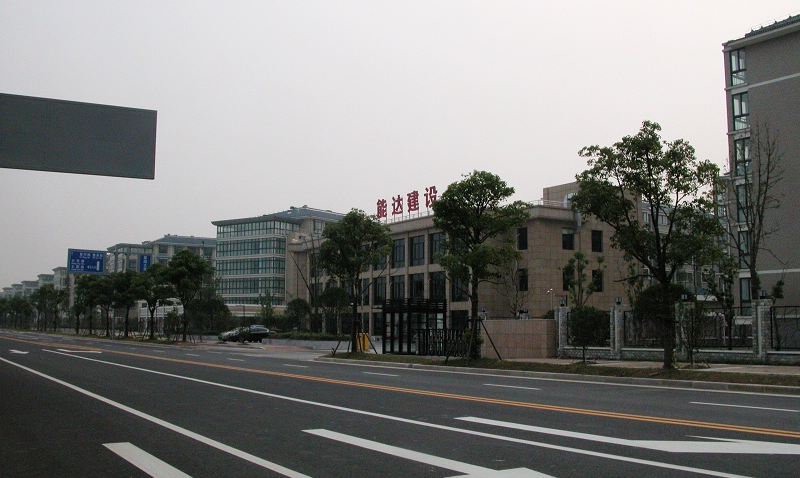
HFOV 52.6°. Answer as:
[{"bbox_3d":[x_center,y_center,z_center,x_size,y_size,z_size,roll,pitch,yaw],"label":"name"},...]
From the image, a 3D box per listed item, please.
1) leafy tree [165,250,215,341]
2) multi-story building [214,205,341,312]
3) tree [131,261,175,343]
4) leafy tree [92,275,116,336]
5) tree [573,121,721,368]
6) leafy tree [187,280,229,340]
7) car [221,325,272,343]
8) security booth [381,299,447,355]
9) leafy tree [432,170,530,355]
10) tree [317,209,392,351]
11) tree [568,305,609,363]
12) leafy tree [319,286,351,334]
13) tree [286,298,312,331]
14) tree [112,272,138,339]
[{"bbox_3d":[-14.417,3.870,55.400,3.350,6.300,3.350,0,-6,0],"label":"leafy tree"},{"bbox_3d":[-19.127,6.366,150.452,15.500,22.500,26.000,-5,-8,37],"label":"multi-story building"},{"bbox_3d":[-19.137,4.860,62.800,3.200,5.920,3.200,0,-6,0],"label":"tree"},{"bbox_3d":[-27.899,6.242,76.500,2.800,6.018,2.800,2,-7,-20],"label":"leafy tree"},{"bbox_3d":[6.217,0.145,20.400,3.800,6.279,3.800,-2,-7,17],"label":"tree"},{"bbox_3d":[-16.572,6.122,70.000,3.800,5.114,3.800,2,-6,-13],"label":"leafy tree"},{"bbox_3d":[-13.283,8.264,70.000,4.650,1.500,1.800,2,-7,-14],"label":"car"},{"bbox_3d":[0.754,4.518,41.586,2.200,2.780,2.600,4,-8,-31],"label":"security booth"},{"bbox_3d":[2.751,0.827,27.300,3.300,6.340,3.300,0,-6,0],"label":"leafy tree"},{"bbox_3d":[-1.958,1.796,34.800,3.300,6.192,3.300,0,-6,-3],"label":"tree"},{"bbox_3d":[6.513,3.282,27.800,1.450,1.990,1.450,0,-6,0],"label":"tree"},{"bbox_3d":[-4.616,5.179,57.000,2.250,3.810,2.250,0,-6,0],"label":"leafy tree"},{"bbox_3d":[-10.289,7.983,82.000,2.800,4.045,2.800,1,-6,-7],"label":"tree"},{"bbox_3d":[-23.856,5.597,70.300,2.600,5.890,2.600,0,-6,0],"label":"tree"}]

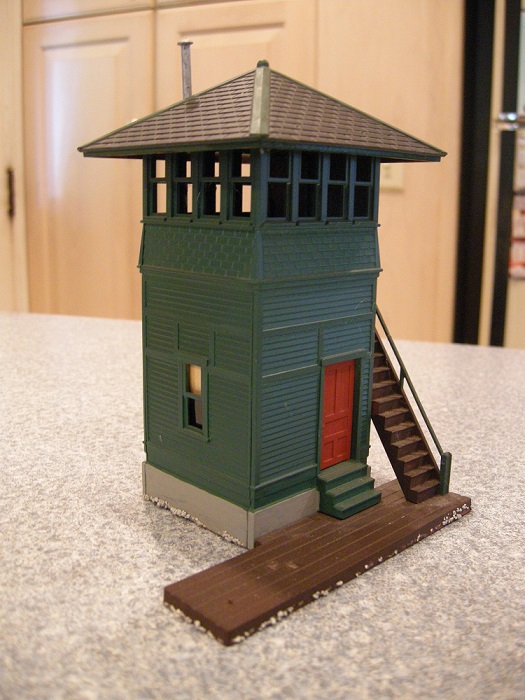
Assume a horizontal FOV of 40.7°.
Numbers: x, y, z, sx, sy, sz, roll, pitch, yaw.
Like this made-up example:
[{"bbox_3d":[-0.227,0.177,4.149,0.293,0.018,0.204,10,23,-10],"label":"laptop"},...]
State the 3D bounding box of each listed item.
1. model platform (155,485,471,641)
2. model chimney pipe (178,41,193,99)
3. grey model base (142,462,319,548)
[{"bbox_3d":[0.016,0.042,0.154,0.080,0.003,0.020,-11,17,-43],"label":"model platform"},{"bbox_3d":[-0.018,-0.063,0.164,0.003,0.015,0.003,-12,16,-43],"label":"model chimney pipe"},{"bbox_3d":[-0.001,0.033,0.178,0.041,0.009,0.040,-11,17,-43],"label":"grey model base"}]

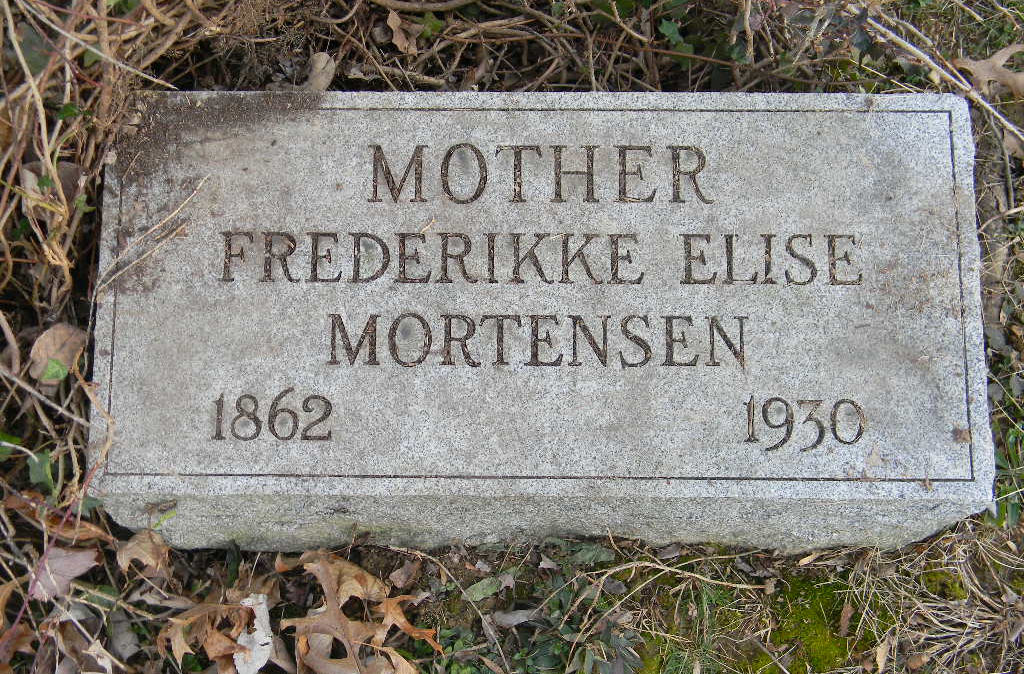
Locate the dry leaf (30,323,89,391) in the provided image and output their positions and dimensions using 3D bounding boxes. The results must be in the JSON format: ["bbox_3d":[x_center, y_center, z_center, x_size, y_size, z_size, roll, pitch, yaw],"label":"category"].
[{"bbox_3d":[-0.325,0.013,0.870,0.038,0.014,0.051,40,78,11],"label":"dry leaf"}]

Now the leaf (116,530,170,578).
[{"bbox_3d":[-0.262,0.154,0.862,0.043,0.020,0.035,0,74,0],"label":"leaf"}]

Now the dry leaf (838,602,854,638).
[{"bbox_3d":[0.244,0.206,0.885,0.009,0.005,0.026,14,75,4],"label":"dry leaf"}]

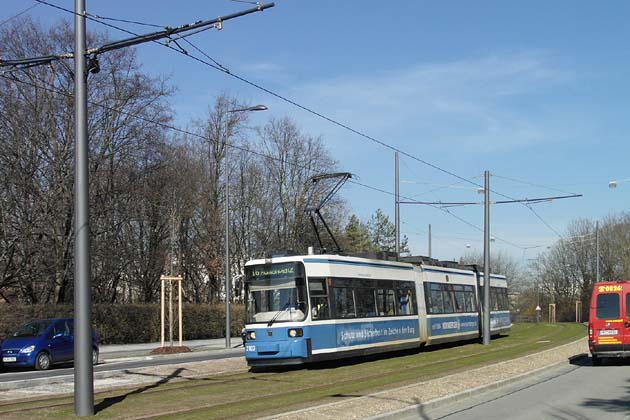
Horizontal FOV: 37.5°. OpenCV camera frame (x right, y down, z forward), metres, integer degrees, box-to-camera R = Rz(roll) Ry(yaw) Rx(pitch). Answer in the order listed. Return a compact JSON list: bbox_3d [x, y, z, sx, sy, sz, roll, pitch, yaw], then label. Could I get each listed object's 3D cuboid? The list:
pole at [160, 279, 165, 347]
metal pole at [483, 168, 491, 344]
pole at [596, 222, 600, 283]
[{"bbox_3d":[-5.736,3.850,35.000,0.090,2.690,0.090,0,-5,0],"label":"pole"},{"bbox_3d":[7.106,1.976,38.700,0.240,7.266,0.240,0,-5,0],"label":"metal pole"},{"bbox_3d":[18.506,4.240,61.000,0.200,7.121,0.200,0,-5,0],"label":"pole"}]

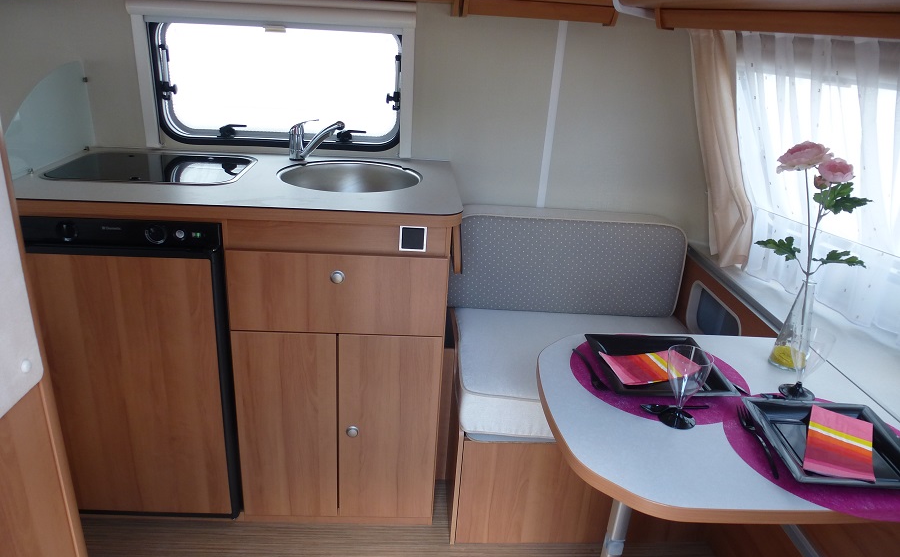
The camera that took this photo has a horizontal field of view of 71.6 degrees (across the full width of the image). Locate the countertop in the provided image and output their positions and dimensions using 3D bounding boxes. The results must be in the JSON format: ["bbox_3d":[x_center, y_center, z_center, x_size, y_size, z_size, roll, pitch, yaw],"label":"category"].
[{"bbox_3d":[-0.512,-0.252,1.633,1.068,0.035,0.604,2,21,-4],"label":"countertop"}]

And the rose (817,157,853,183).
[{"bbox_3d":[0.677,-0.188,1.095,0.063,0.043,0.060,2,21,-4],"label":"rose"}]

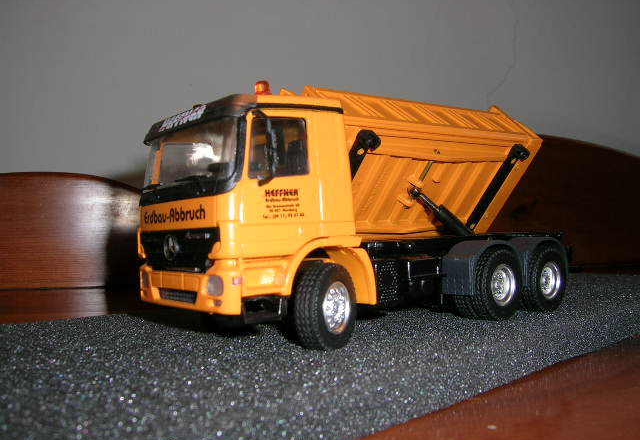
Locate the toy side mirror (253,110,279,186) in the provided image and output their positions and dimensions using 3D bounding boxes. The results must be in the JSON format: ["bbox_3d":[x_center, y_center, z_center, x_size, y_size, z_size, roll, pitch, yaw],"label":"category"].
[{"bbox_3d":[-0.012,-0.016,0.142,0.003,0.017,0.006,-1,-2,-40],"label":"toy side mirror"}]

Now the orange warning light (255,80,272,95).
[{"bbox_3d":[-0.013,-0.031,0.153,0.004,0.004,0.004,-2,-1,0],"label":"orange warning light"}]

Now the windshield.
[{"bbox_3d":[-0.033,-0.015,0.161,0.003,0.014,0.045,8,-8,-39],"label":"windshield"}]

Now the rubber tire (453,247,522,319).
[{"bbox_3d":[0.054,0.021,0.205,0.021,0.021,0.011,-1,-2,-40],"label":"rubber tire"}]

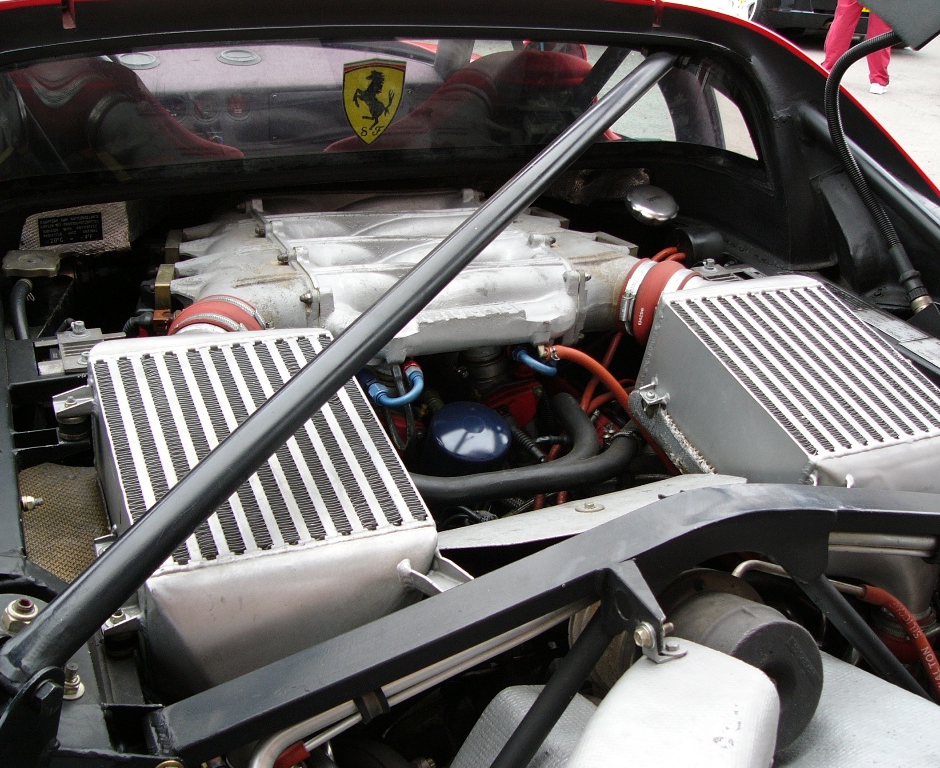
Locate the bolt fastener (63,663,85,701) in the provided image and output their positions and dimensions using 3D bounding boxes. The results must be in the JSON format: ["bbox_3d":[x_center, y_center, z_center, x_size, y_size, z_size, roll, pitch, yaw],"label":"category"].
[{"bbox_3d":[-0.283,0.210,0.756,0.021,0.021,0.021,3,24,-32],"label":"bolt fastener"}]

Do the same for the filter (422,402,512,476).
[{"bbox_3d":[-0.008,0.087,1.250,0.095,0.115,0.095,-7,46,-25],"label":"filter"}]

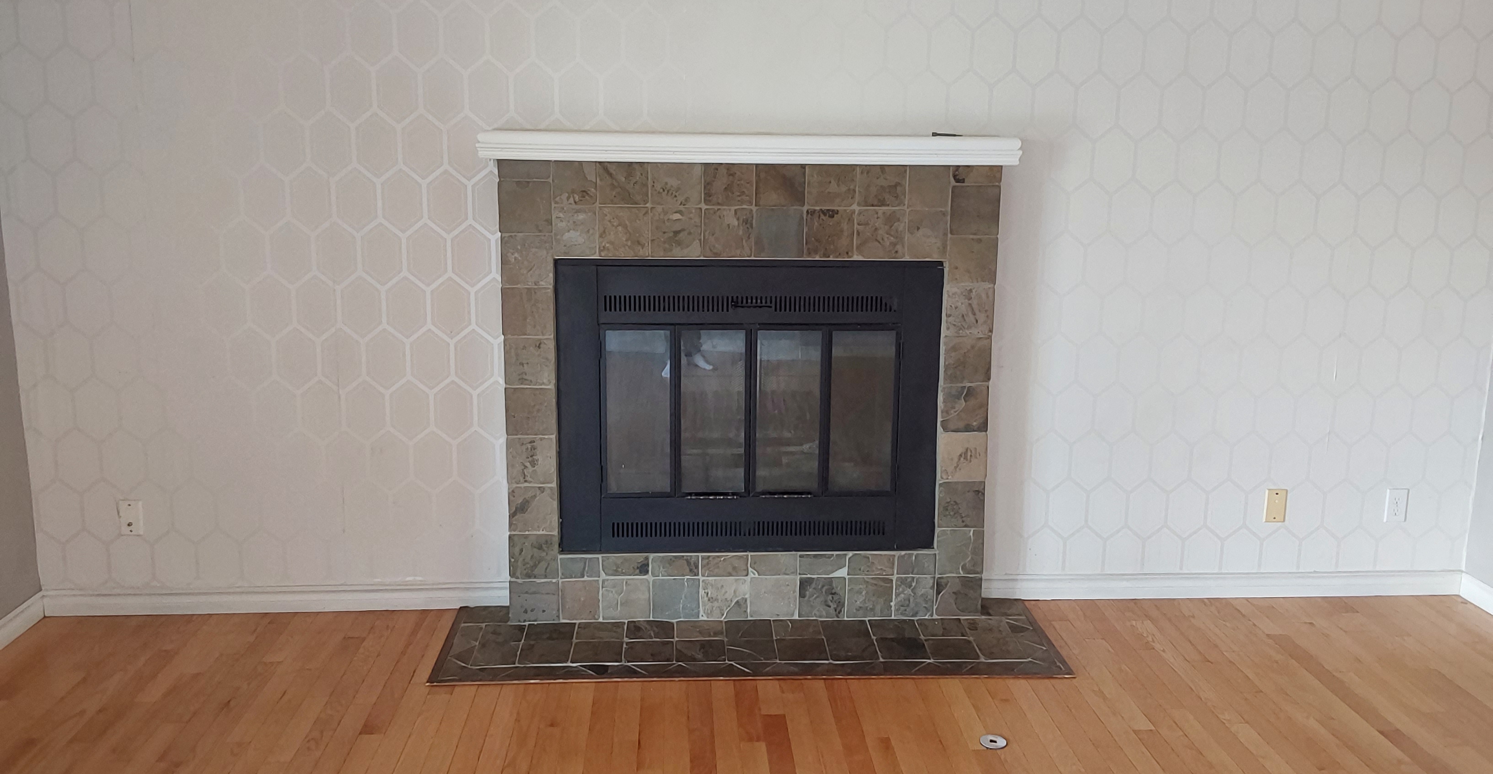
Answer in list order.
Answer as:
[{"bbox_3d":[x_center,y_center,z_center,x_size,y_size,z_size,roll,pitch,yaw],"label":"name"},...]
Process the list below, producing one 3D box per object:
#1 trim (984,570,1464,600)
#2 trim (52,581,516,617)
[{"bbox_3d":[1.585,0.668,4.058,1.691,0.089,0.014,0,11,-3],"label":"trim"},{"bbox_3d":[-1.484,0.675,3.874,1.483,0.089,0.014,0,11,-3],"label":"trim"}]

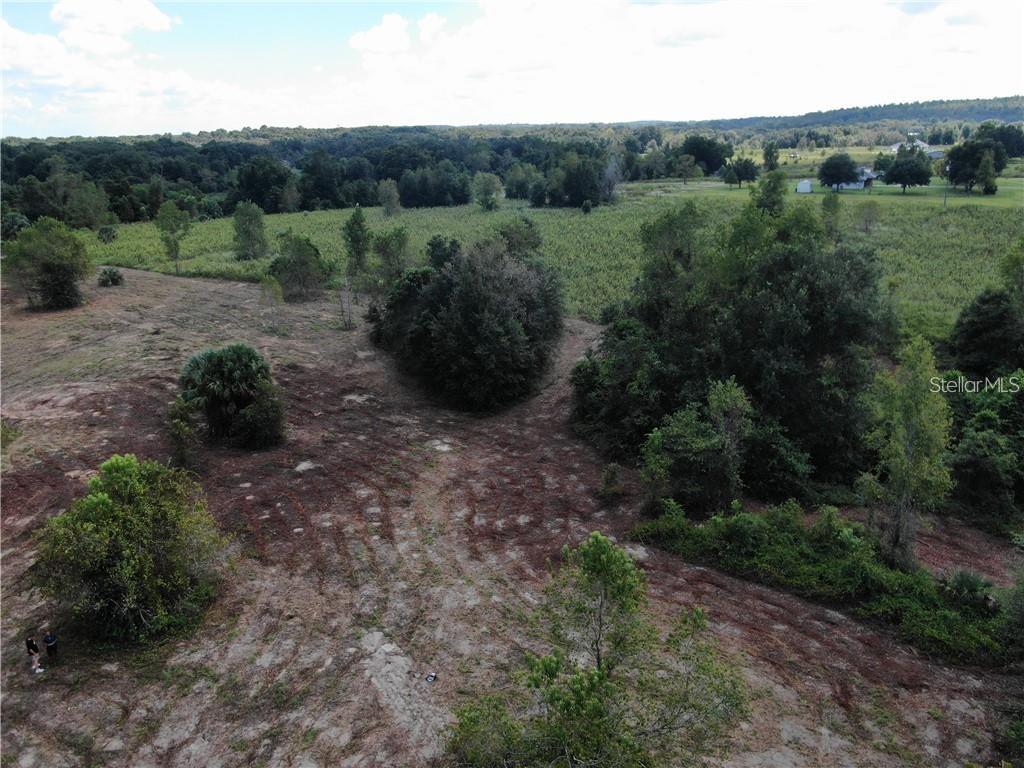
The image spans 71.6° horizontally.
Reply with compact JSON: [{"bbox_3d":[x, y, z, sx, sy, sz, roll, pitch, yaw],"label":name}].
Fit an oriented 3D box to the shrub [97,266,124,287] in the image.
[{"bbox_3d":[-52.687,-14.209,93.312,3.130,2.300,3.040,0,20,0],"label":"shrub"}]

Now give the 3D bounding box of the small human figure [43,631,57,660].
[{"bbox_3d":[-17.750,10.153,27.254,0.520,1.670,0.380,-6,20,-16],"label":"small human figure"}]

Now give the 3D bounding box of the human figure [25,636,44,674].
[{"bbox_3d":[-18.100,10.253,26.971,0.400,1.670,0.500,11,22,29],"label":"human figure"}]

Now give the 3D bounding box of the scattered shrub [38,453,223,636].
[{"bbox_3d":[-15.837,6.517,29.772,7.070,6.830,6.860,0,20,0],"label":"scattered shrub"}]

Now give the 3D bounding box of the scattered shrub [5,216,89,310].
[{"bbox_3d":[-53.027,-13.900,81.006,8.090,9.940,7.840,0,20,0],"label":"scattered shrub"}]

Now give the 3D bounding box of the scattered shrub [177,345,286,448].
[{"bbox_3d":[-18.936,0.401,48.135,6.730,6.100,6.520,0,20,0],"label":"scattered shrub"}]

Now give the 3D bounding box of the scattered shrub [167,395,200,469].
[{"bbox_3d":[-20.067,2.888,43.371,1.800,4.590,1.800,0,20,0],"label":"scattered shrub"}]

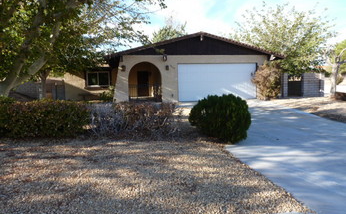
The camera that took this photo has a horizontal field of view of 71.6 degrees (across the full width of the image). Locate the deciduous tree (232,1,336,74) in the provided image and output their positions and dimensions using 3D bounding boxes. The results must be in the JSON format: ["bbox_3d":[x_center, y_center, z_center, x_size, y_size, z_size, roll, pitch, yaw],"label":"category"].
[{"bbox_3d":[9.150,-4.700,20.200,8.500,7.300,8.000,-1,7,0],"label":"deciduous tree"}]

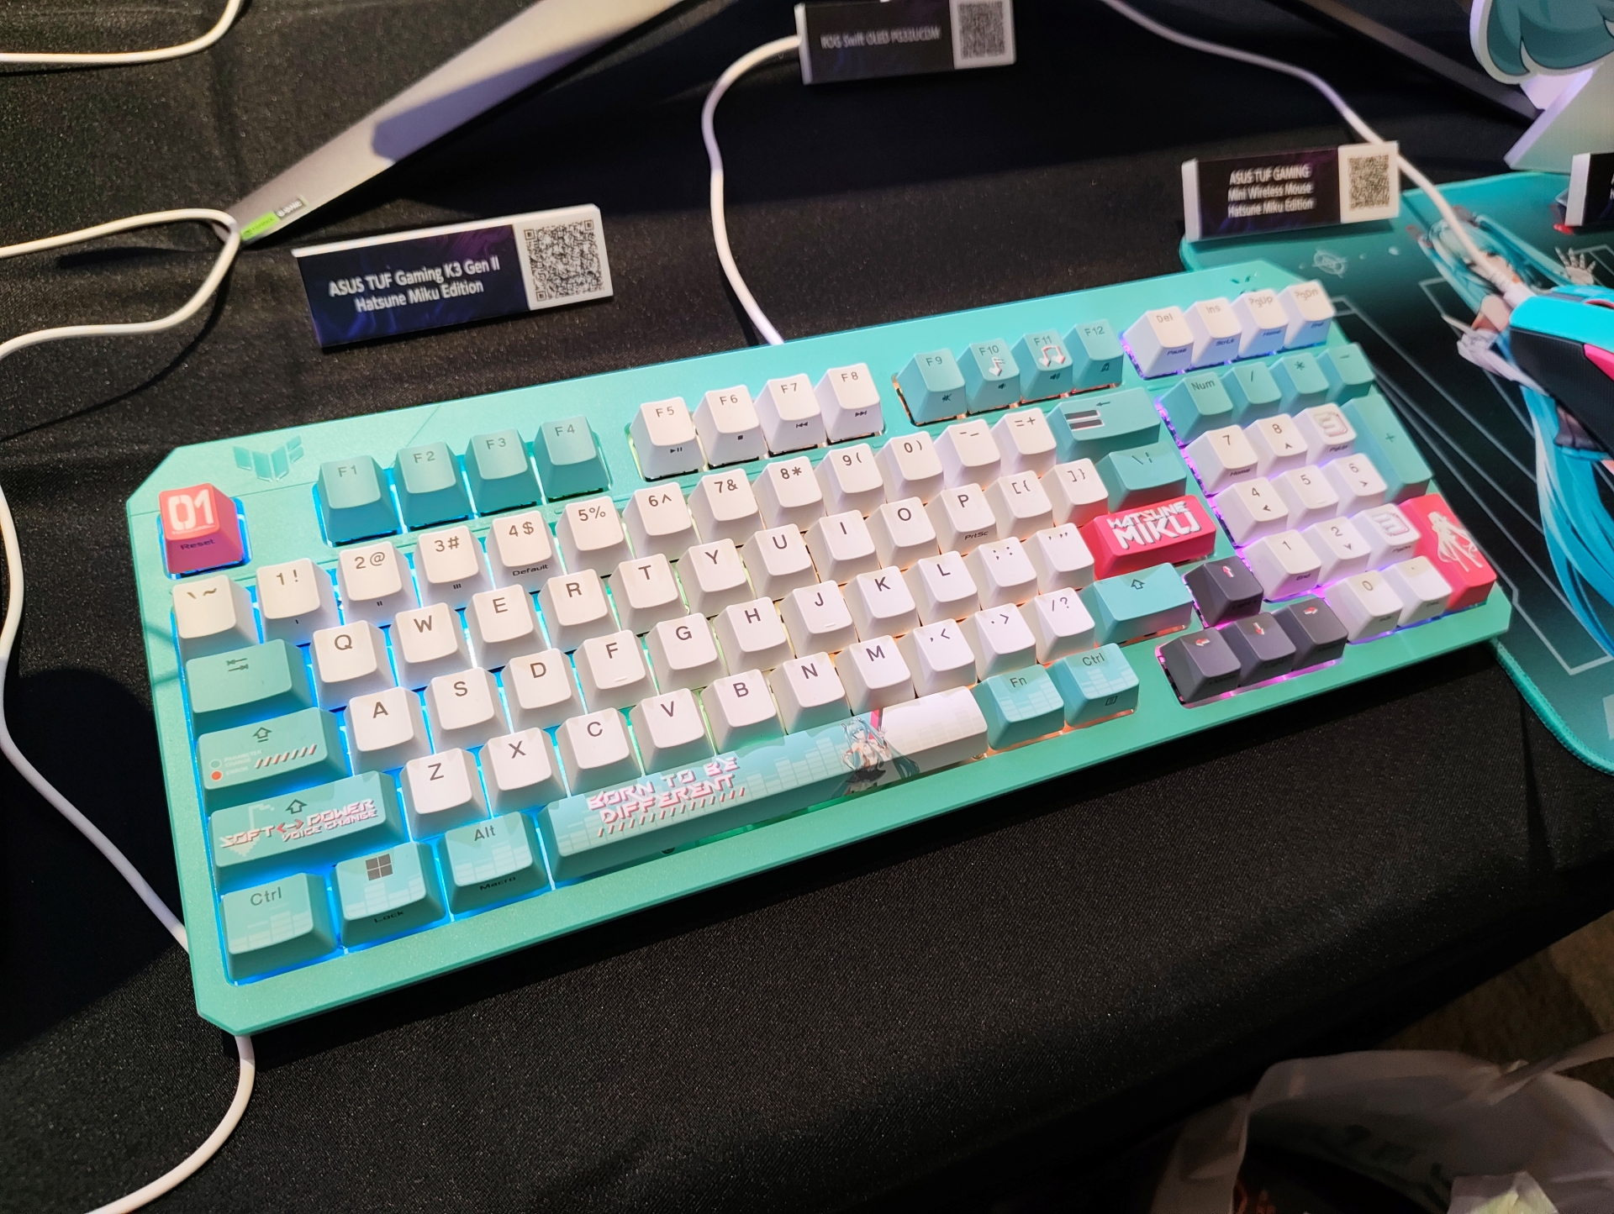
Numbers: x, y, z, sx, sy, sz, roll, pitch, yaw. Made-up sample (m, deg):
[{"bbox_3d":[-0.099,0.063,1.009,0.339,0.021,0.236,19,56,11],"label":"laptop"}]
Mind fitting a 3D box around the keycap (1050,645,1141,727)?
[{"bbox_3d":[0.081,0.021,0.311,0.023,0.010,0.018,-14,68,-17],"label":"keycap"}]

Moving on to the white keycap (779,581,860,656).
[{"bbox_3d":[0.004,0.003,0.305,0.018,0.009,0.018,-14,69,-17],"label":"white keycap"}]

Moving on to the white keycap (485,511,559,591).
[{"bbox_3d":[-0.074,-0.014,0.296,0.018,0.011,0.018,-14,68,-17],"label":"white keycap"}]

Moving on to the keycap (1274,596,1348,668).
[{"bbox_3d":[0.150,0.007,0.331,0.018,0.010,0.018,-14,68,-17],"label":"keycap"}]

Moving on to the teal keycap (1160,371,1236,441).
[{"bbox_3d":[0.127,-0.065,0.359,0.018,0.010,0.018,-14,69,-17],"label":"teal keycap"}]

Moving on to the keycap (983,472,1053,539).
[{"bbox_3d":[0.064,-0.030,0.332,0.018,0.009,0.018,-14,68,-17],"label":"keycap"}]

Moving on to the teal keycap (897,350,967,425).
[{"bbox_3d":[0.040,-0.069,0.345,0.018,0.012,0.018,-14,68,-17],"label":"teal keycap"}]

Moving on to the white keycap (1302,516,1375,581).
[{"bbox_3d":[0.164,-0.018,0.346,0.018,0.010,0.018,-14,68,-17],"label":"white keycap"}]

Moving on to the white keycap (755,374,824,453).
[{"bbox_3d":[-0.004,-0.058,0.331,0.018,0.013,0.018,-14,68,-17],"label":"white keycap"}]

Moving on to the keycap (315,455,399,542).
[{"bbox_3d":[-0.119,-0.029,0.295,0.018,0.012,0.018,-14,68,-17],"label":"keycap"}]

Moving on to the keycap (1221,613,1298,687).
[{"bbox_3d":[0.132,0.011,0.326,0.018,0.009,0.018,-14,69,-17],"label":"keycap"}]

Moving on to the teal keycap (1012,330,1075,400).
[{"bbox_3d":[0.076,-0.077,0.356,0.018,0.011,0.018,-14,68,-17],"label":"teal keycap"}]

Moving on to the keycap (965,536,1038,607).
[{"bbox_3d":[0.057,-0.011,0.321,0.018,0.008,0.018,-14,69,-17],"label":"keycap"}]

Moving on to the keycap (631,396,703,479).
[{"bbox_3d":[-0.039,-0.049,0.320,0.018,0.012,0.018,-14,68,-17],"label":"keycap"}]

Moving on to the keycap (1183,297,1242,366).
[{"bbox_3d":[0.136,-0.093,0.375,0.018,0.012,0.018,-14,68,-17],"label":"keycap"}]

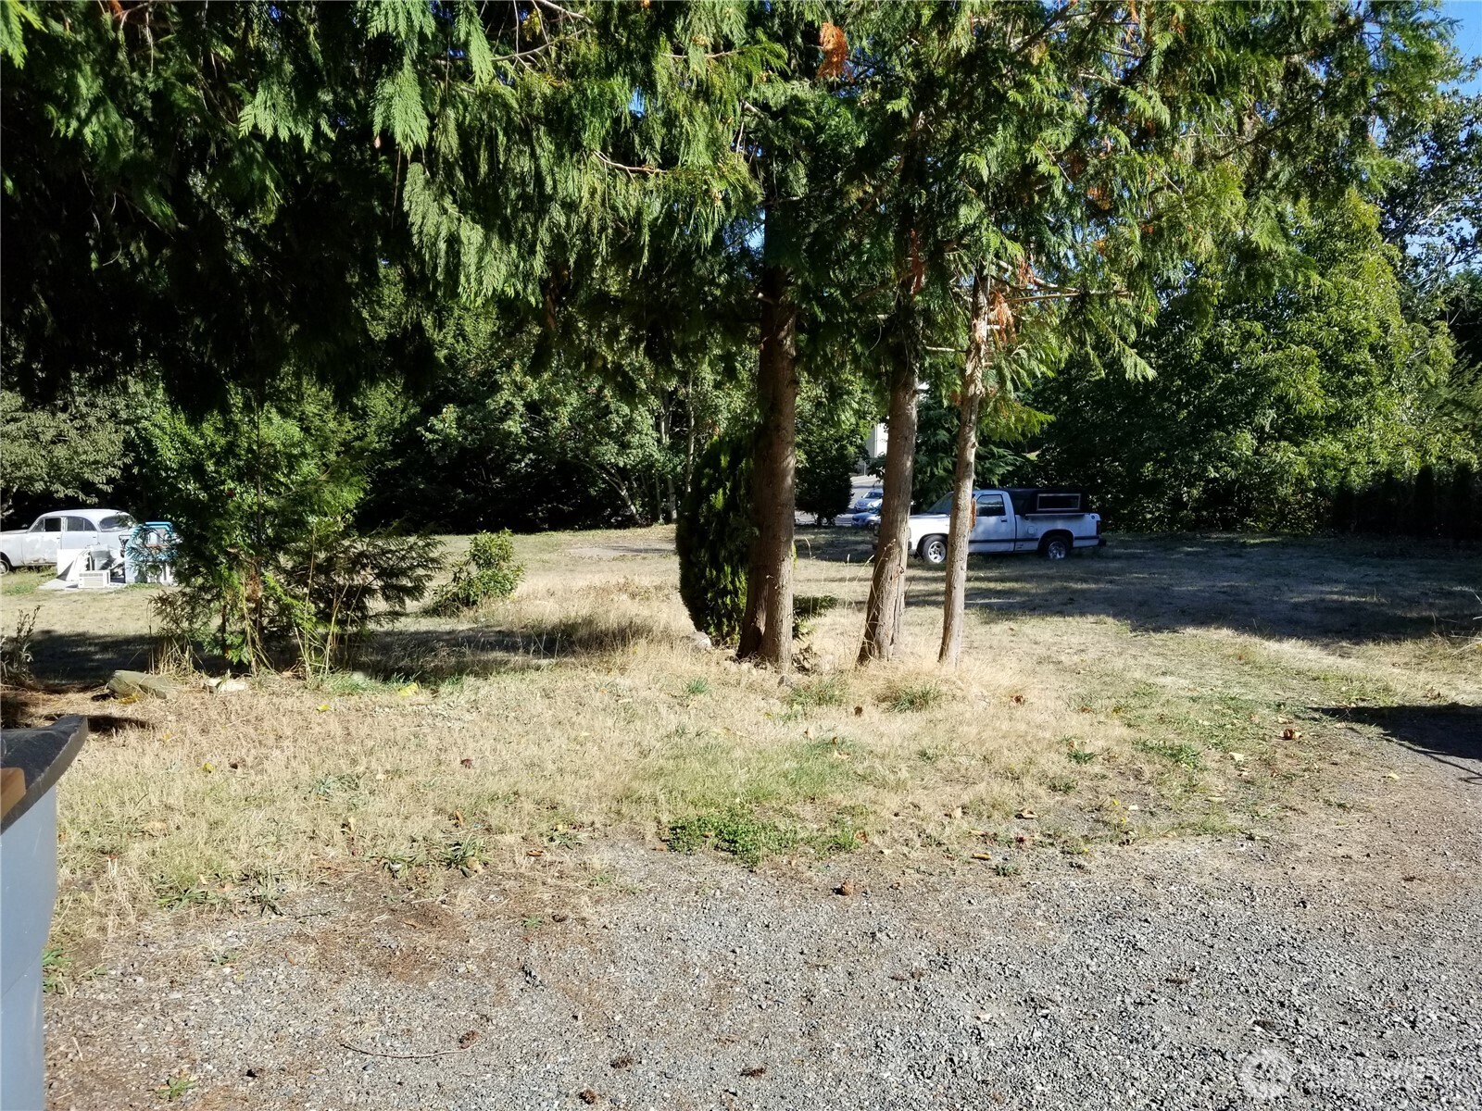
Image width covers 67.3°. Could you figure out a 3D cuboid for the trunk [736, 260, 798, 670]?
[{"bbox_3d":[0.276,-0.807,10.047,0.450,3.680,0.420,1,3,0],"label":"trunk"}]

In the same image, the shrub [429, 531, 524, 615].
[{"bbox_3d":[-3.636,0.231,15.300,1.300,1.160,1.150,0,3,0],"label":"shrub"}]

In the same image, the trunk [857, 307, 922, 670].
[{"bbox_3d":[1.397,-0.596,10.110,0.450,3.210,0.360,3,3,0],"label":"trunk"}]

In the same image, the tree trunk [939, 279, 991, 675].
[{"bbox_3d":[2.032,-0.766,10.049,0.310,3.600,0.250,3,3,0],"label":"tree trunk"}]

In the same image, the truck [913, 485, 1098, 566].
[{"bbox_3d":[5.330,-0.610,24.100,4.750,1.650,1.740,-1,3,-16],"label":"truck"}]

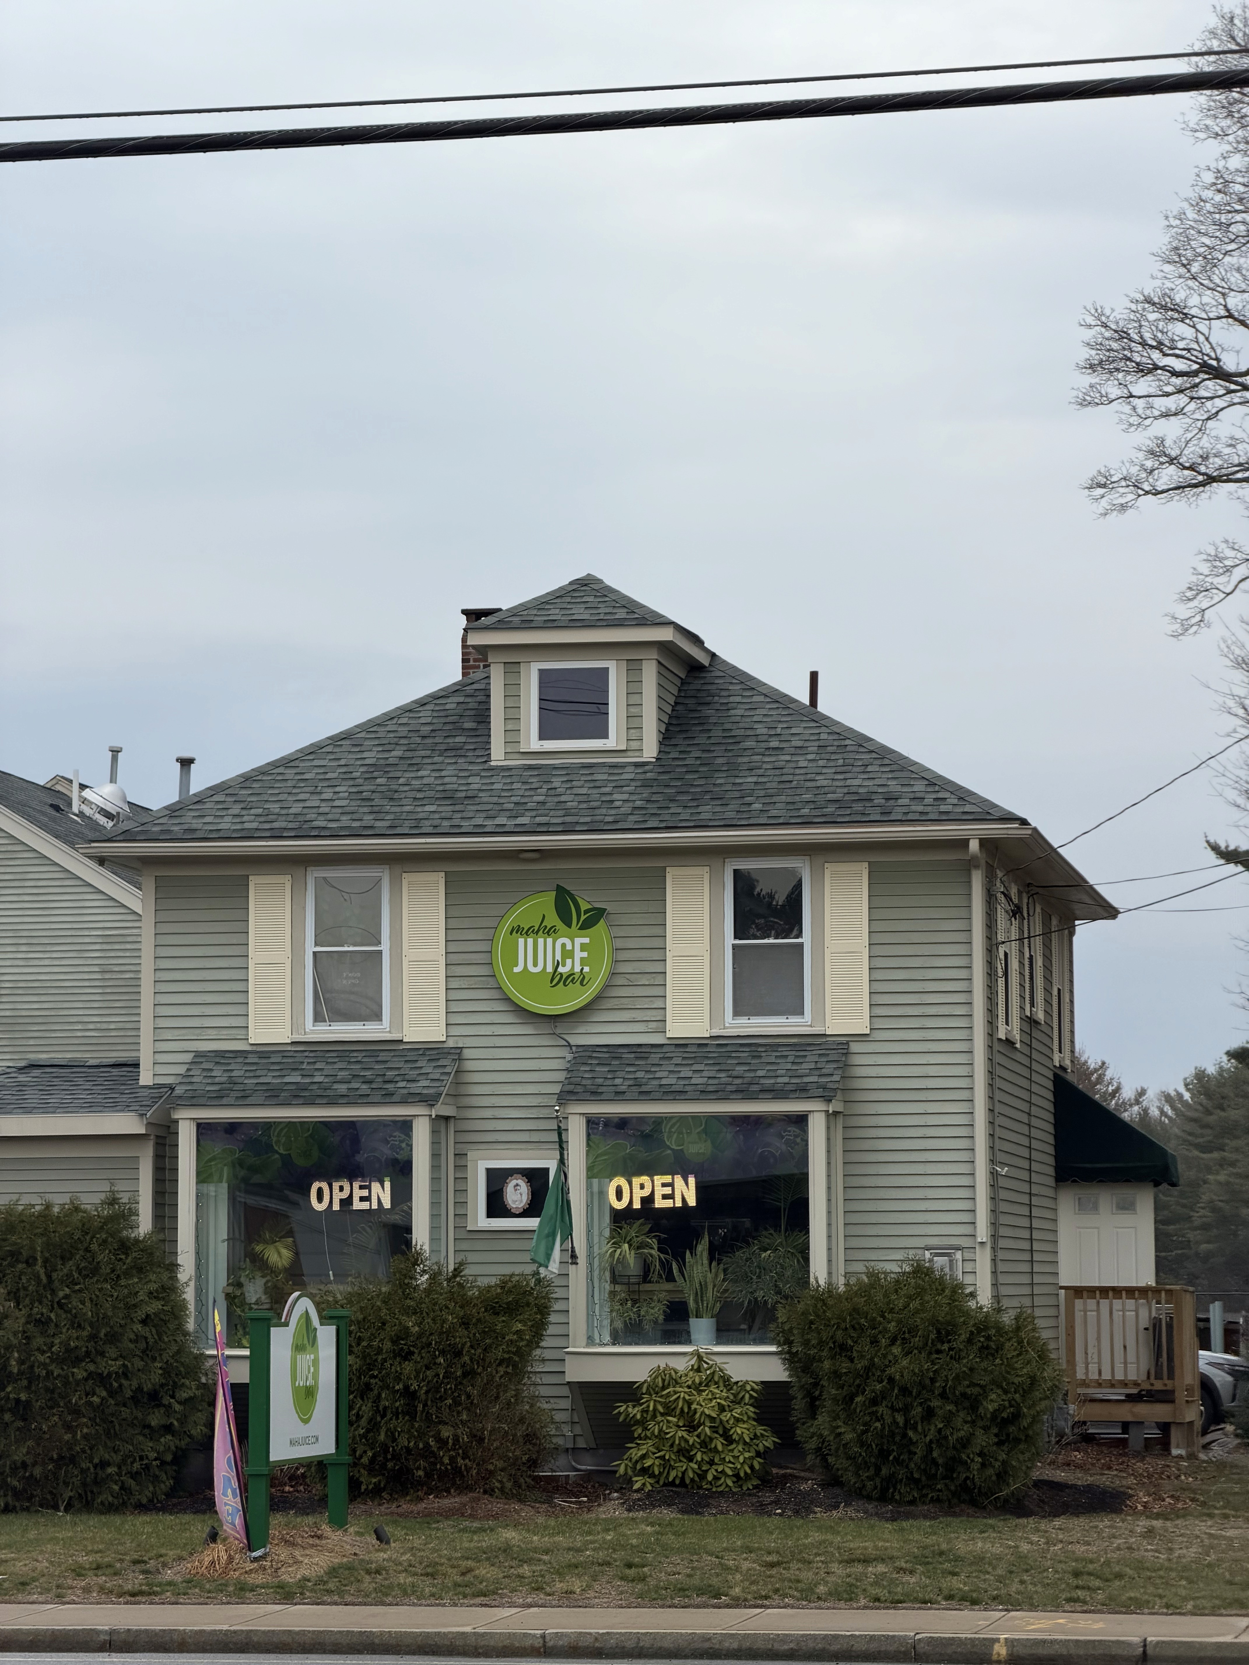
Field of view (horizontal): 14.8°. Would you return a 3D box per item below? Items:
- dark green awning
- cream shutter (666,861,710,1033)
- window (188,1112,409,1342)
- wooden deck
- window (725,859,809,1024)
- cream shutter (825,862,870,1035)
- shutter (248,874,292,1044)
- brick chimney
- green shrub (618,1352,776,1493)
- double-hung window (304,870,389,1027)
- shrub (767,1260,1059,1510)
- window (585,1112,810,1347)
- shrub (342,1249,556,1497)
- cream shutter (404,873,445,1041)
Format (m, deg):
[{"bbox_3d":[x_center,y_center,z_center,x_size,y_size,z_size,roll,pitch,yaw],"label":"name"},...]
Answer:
[{"bbox_3d":[4.871,2.946,47.404,1.110,1.130,1.470,-1,-6,10],"label":"dark green awning"},{"bbox_3d":[0.552,1.034,41.532,0.376,1.474,0.040,-1,-5,9],"label":"cream shutter"},{"bbox_3d":[-2.672,3.328,40.045,1.870,1.889,0.110,-1,-6,10],"label":"window"},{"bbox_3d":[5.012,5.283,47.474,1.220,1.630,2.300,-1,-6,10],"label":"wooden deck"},{"bbox_3d":[1.205,0.920,40.526,0.723,1.395,0.100,-1,-6,10],"label":"window"},{"bbox_3d":[1.915,0.999,41.306,0.379,1.478,0.040,-1,-5,9],"label":"cream shutter"},{"bbox_3d":[-3.046,1.080,41.224,0.382,1.448,0.045,-1,-6,10],"label":"shutter"},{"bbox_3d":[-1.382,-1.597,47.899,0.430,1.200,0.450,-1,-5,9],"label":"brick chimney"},{"bbox_3d":[0.579,4.728,38.730,1.337,1.144,1.160,-1,-6,10],"label":"green shrub"},{"bbox_3d":[-2.405,1.024,42.079,0.739,1.430,0.100,-1,-5,9],"label":"double-hung window"},{"bbox_3d":[2.409,4.522,39.601,2.386,2.001,2.100,-1,-5,9],"label":"shrub"},{"bbox_3d":[0.597,3.258,39.465,1.865,1.914,0.110,-1,-6,10],"label":"window"},{"bbox_3d":[-1.592,4.526,40.201,2.075,2.053,1.700,-1,-5,9],"label":"shrub"},{"bbox_3d":[-1.742,1.087,41.911,0.377,1.472,0.040,-1,-5,9],"label":"cream shutter"}]

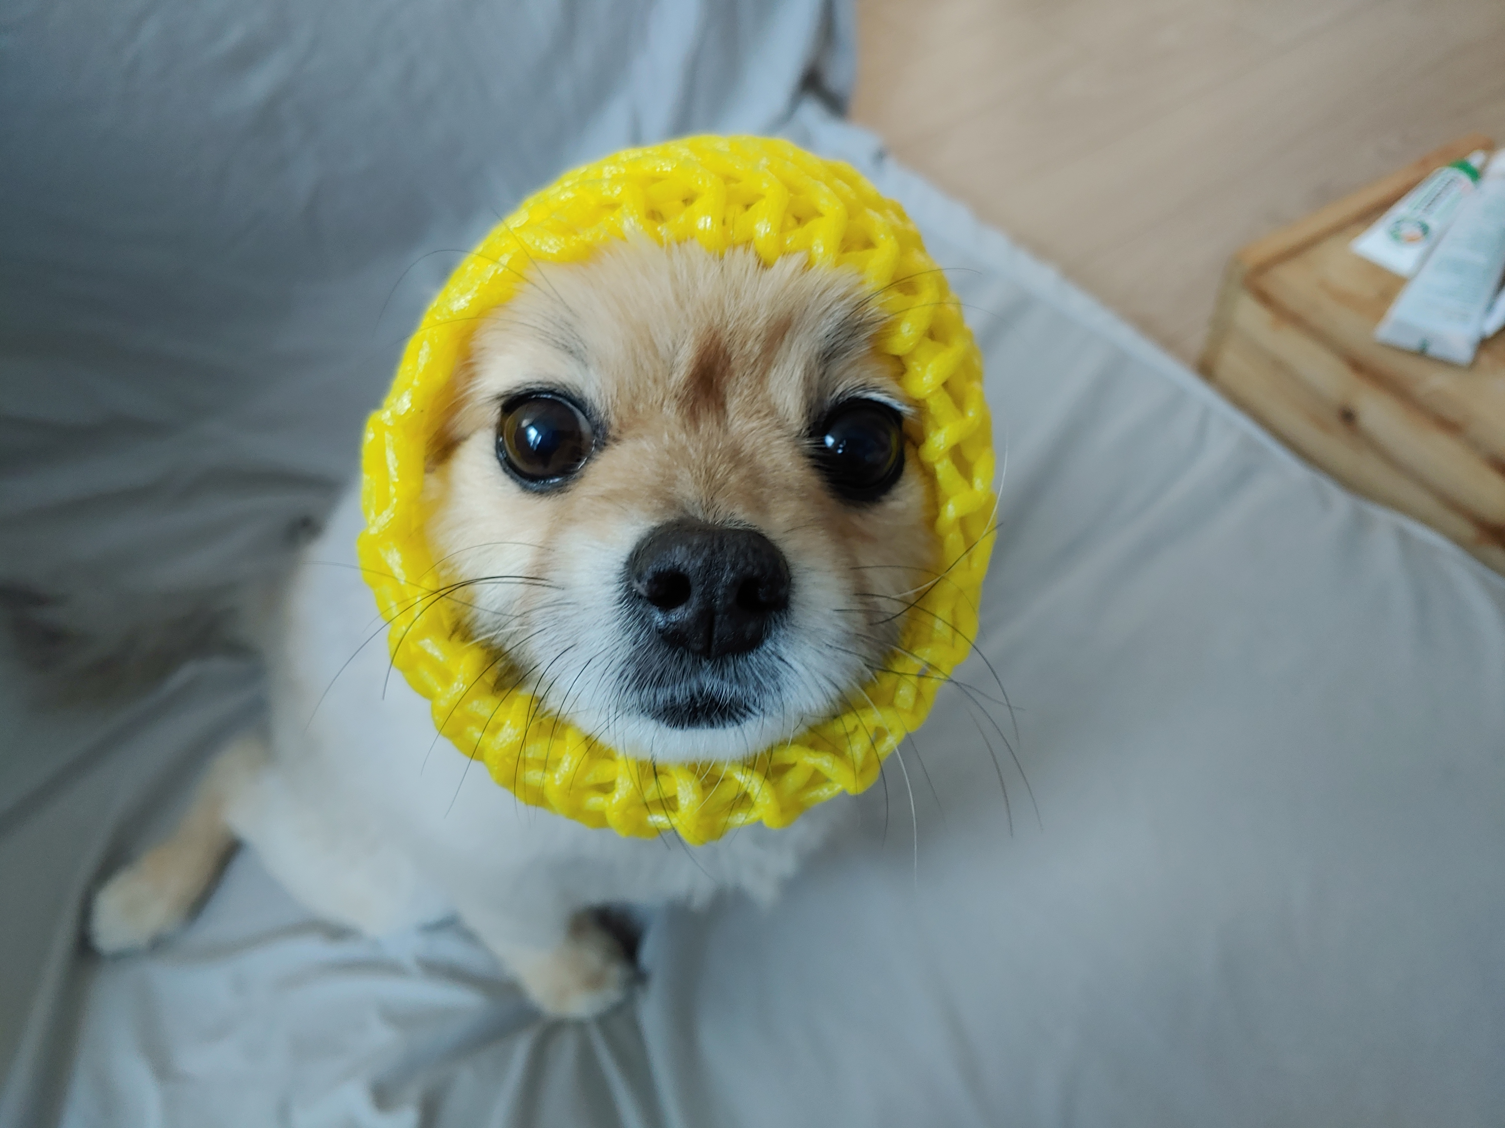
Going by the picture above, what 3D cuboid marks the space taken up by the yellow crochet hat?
[{"bbox_3d":[-0.016,-0.018,0.242,0.135,0.148,0.100,1,6,-3],"label":"yellow crochet hat"}]

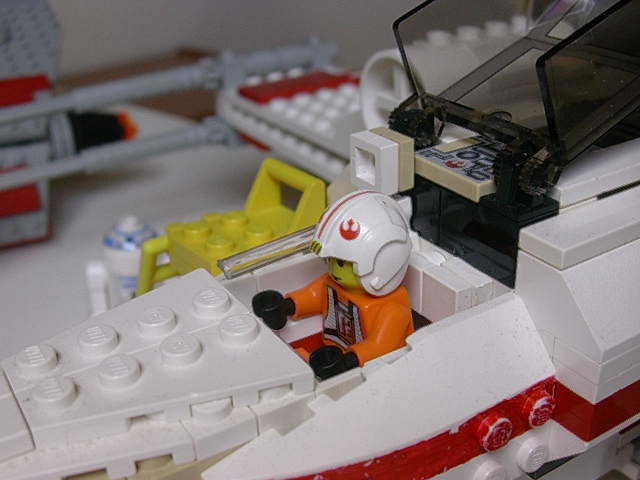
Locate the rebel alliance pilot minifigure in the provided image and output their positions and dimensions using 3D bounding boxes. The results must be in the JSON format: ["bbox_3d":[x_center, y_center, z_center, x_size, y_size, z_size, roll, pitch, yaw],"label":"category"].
[{"bbox_3d":[0.004,0.008,0.122,0.022,0.032,0.023,-18,31,-27],"label":"rebel alliance pilot minifigure"}]

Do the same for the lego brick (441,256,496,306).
[{"bbox_3d":[0.022,0.008,0.126,0.003,0.008,0.008,-17,31,-27],"label":"lego brick"}]

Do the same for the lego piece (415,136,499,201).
[{"bbox_3d":[0.025,-0.012,0.129,0.015,0.003,0.016,-18,31,-27],"label":"lego piece"}]

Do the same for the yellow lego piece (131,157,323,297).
[{"bbox_3d":[-0.015,-0.001,0.148,0.032,0.021,0.017,-16,28,-34],"label":"yellow lego piece"}]

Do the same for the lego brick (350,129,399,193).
[{"bbox_3d":[0.009,-0.012,0.131,0.003,0.008,0.008,-17,31,-27],"label":"lego brick"}]

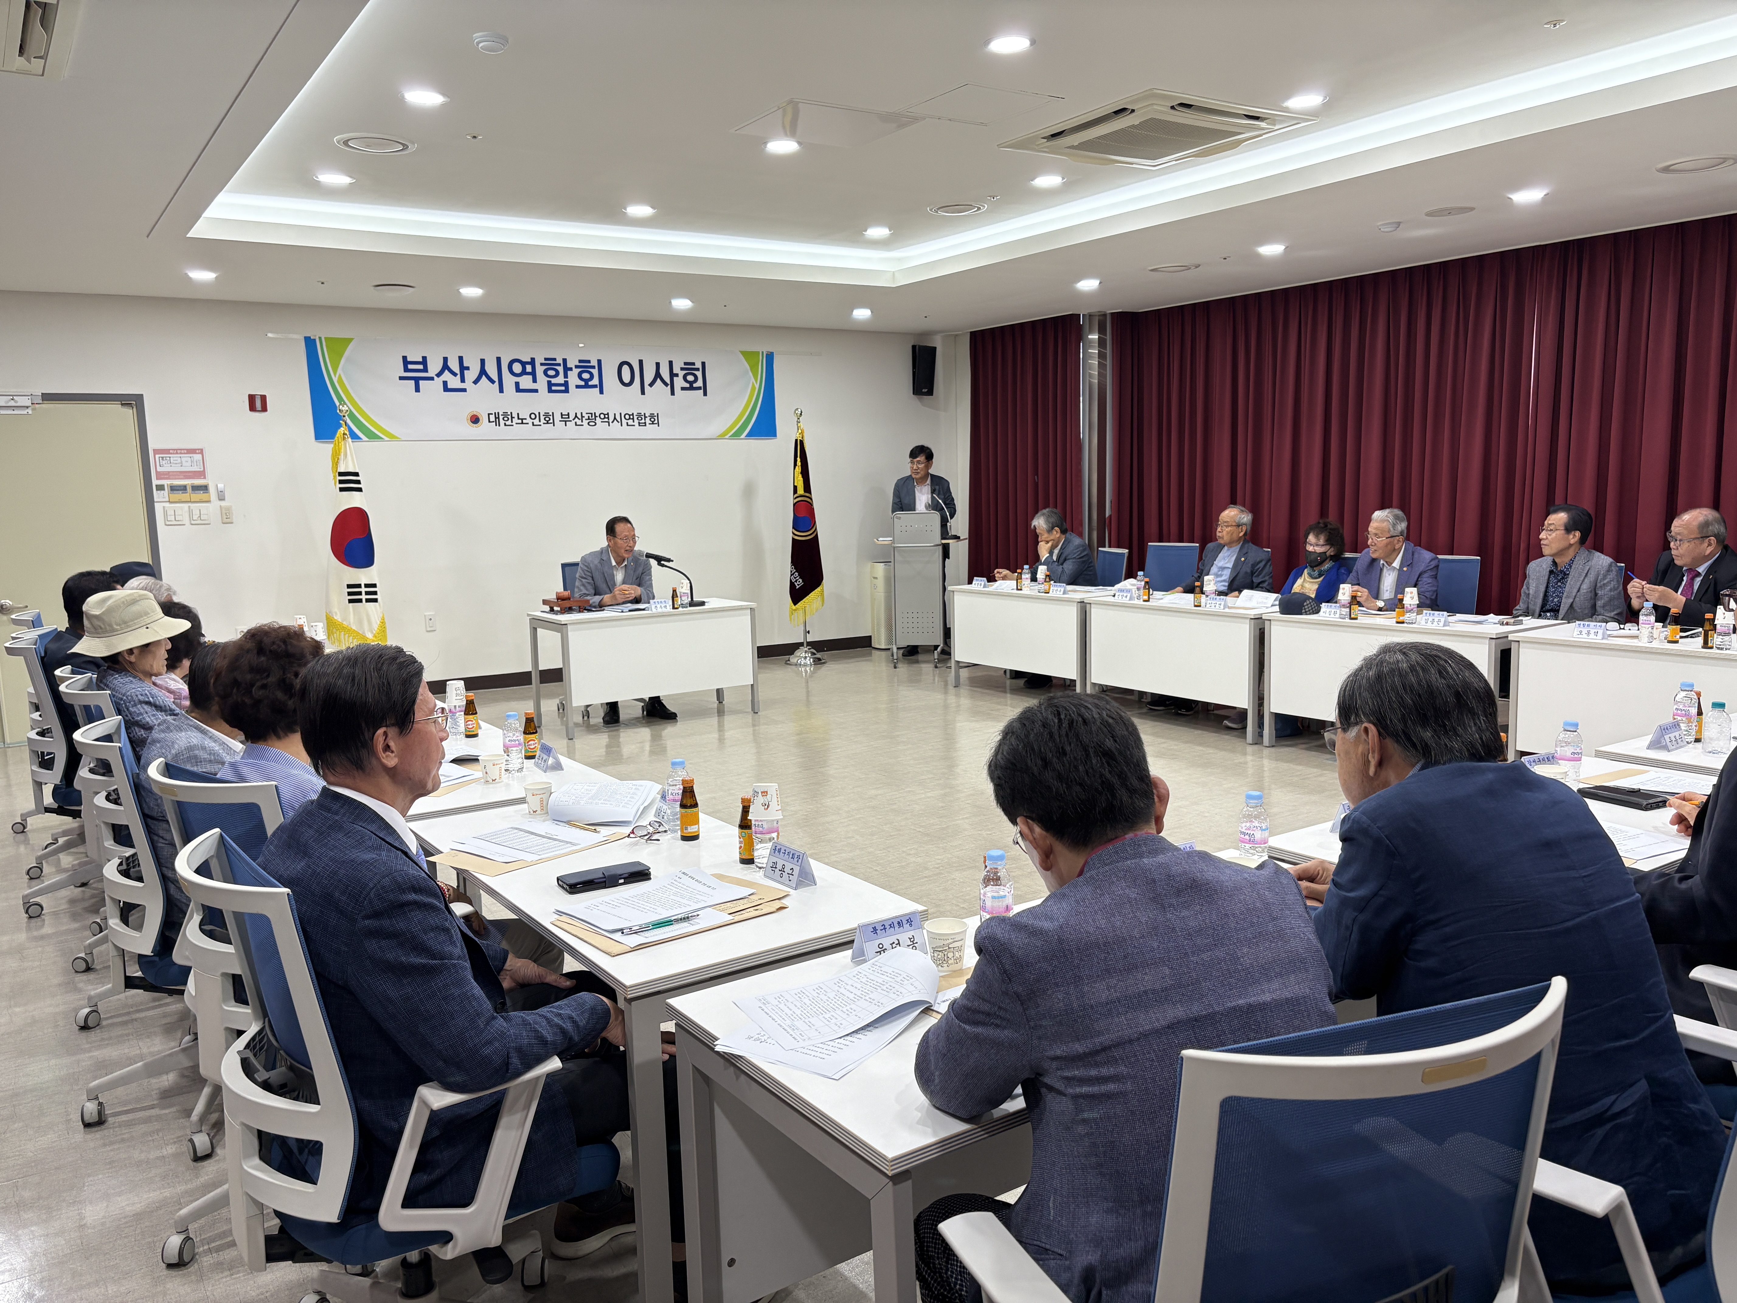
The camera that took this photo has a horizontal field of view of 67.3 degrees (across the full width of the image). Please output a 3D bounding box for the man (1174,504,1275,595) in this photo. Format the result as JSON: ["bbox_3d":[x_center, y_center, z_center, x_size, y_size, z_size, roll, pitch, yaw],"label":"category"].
[{"bbox_3d":[2.267,-0.272,8.315,0.780,1.290,0.560,-6,9,-31],"label":"man"}]

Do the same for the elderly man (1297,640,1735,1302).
[{"bbox_3d":[0.964,0.620,2.069,0.570,1.230,0.830,-5,8,-22],"label":"elderly man"}]

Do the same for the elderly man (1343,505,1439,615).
[{"bbox_3d":[2.863,-0.160,7.248,0.739,1.256,0.542,-7,9,-34],"label":"elderly man"}]

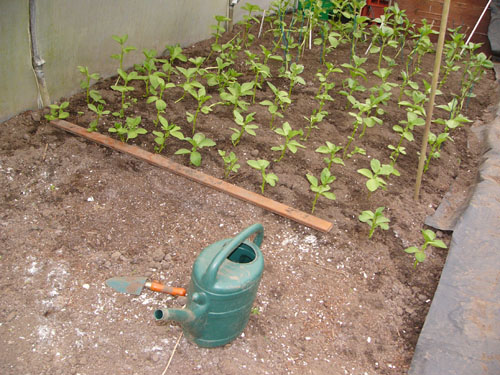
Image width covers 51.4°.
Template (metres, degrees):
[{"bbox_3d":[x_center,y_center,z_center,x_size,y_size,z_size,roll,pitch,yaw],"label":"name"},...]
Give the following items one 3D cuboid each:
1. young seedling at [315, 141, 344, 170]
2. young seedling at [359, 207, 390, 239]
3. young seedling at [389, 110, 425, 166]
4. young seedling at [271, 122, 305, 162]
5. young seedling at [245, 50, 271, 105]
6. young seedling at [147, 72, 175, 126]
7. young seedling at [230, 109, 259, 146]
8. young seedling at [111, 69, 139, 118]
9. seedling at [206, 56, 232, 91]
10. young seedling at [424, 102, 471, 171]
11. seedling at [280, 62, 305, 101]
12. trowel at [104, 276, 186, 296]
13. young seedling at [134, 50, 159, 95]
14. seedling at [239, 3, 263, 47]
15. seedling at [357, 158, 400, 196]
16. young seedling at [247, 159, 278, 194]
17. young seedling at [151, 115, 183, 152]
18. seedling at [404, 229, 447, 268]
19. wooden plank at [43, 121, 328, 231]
[{"bbox_3d":[0.388,-0.150,2.539,0.146,0.152,0.135,4,31,0],"label":"young seedling"},{"bbox_3d":[0.574,0.170,2.398,0.140,0.152,0.126,10,30,14],"label":"young seedling"},{"bbox_3d":[0.715,-0.217,2.375,0.171,0.278,0.154,3,35,0],"label":"young seedling"},{"bbox_3d":[0.215,-0.254,3.055,0.189,0.234,0.170,4,29,3],"label":"young seedling"},{"bbox_3d":[0.058,-0.839,4.009,0.200,0.413,0.190,0,27,0],"label":"young seedling"},{"bbox_3d":[-0.597,-0.571,3.446,0.175,0.361,0.158,-3,29,-10],"label":"young seedling"},{"bbox_3d":[-0.026,-0.275,2.480,0.133,0.186,0.120,3,35,0],"label":"young seedling"},{"bbox_3d":[-0.700,-0.518,2.902,0.156,0.279,0.144,4,31,0],"label":"young seedling"},{"bbox_3d":[-0.265,-0.952,4.375,0.236,0.278,0.224,0,27,0],"label":"seedling"},{"bbox_3d":[1.119,-0.270,2.964,0.247,0.406,0.223,12,31,18],"label":"young seedling"},{"bbox_3d":[0.302,-0.739,3.701,0.171,0.267,0.162,0,29,0],"label":"seedling"},{"bbox_3d":[-0.343,0.330,1.725,0.277,0.055,0.085,8,36,7],"label":"trowel"},{"bbox_3d":[-0.756,-0.830,3.799,0.175,0.329,0.167,0,29,0],"label":"young seedling"},{"bbox_3d":[0.002,-1.670,5.380,0.235,0.444,0.211,2,29,-1],"label":"seedling"},{"bbox_3d":[0.666,-0.032,2.705,0.217,0.213,0.195,9,30,13],"label":"seedling"},{"bbox_3d":[0.065,-0.049,2.718,0.167,0.194,0.159,0,27,0],"label":"young seedling"},{"bbox_3d":[-0.382,-0.239,2.407,0.138,0.180,0.125,3,35,0],"label":"young seedling"},{"bbox_3d":[0.621,0.225,1.841,0.148,0.172,0.133,3,35,0],"label":"seedling"},{"bbox_3d":[-0.515,-0.137,3.077,2.291,0.020,0.074,20,34,34],"label":"wooden plank"}]

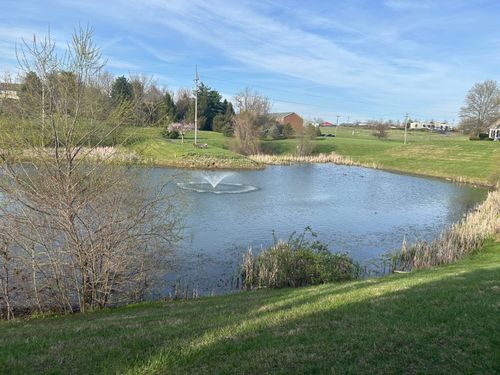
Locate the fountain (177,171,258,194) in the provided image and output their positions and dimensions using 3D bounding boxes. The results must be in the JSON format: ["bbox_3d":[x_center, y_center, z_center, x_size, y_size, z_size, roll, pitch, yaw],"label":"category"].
[{"bbox_3d":[-2.813,-0.519,32.500,7.000,1.450,7.000,1,9,0],"label":"fountain"}]

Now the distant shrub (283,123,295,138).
[{"bbox_3d":[11.586,-17.153,113.000,3.600,4.700,3.600,1,9,0],"label":"distant shrub"}]

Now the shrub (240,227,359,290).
[{"bbox_3d":[1.627,2.299,12.600,3.600,1.750,2.200,1,9,0],"label":"shrub"}]

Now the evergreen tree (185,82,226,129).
[{"bbox_3d":[-10.429,-18.983,88.000,8.800,11.200,8.200,1,9,0],"label":"evergreen tree"}]

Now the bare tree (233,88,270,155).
[{"bbox_3d":[0.242,-10.634,60.500,6.000,10.400,5.600,1,9,0],"label":"bare tree"}]

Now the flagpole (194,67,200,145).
[{"bbox_3d":[-8.529,-13.321,61.000,0.900,12.600,0.600,1,9,0],"label":"flagpole"}]

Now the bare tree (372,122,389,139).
[{"bbox_3d":[47.960,-20.948,138.000,5.600,5.800,5.400,1,9,0],"label":"bare tree"}]

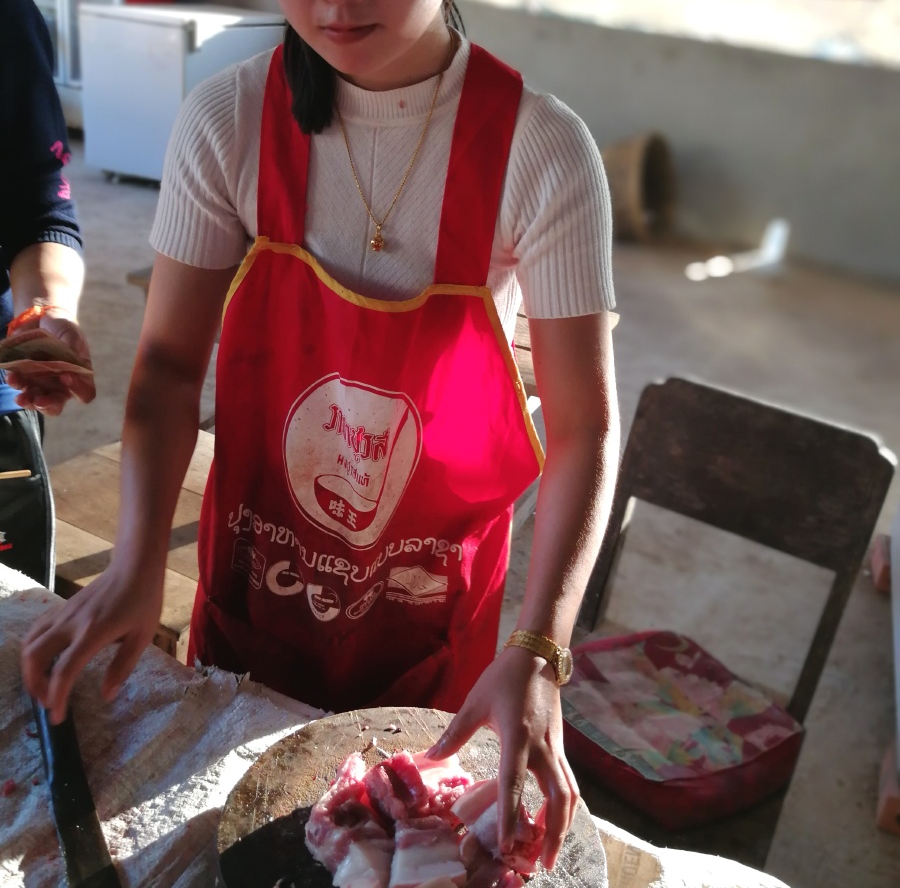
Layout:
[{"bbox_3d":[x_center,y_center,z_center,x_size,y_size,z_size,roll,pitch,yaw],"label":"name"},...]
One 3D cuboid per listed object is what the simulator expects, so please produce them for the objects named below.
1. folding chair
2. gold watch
[{"bbox_3d":[0.356,0.382,1.527,0.430,0.840,0.490,21,27,24],"label":"folding chair"},{"bbox_3d":[0.071,0.172,0.750,0.053,0.051,0.027,0,54,27],"label":"gold watch"}]

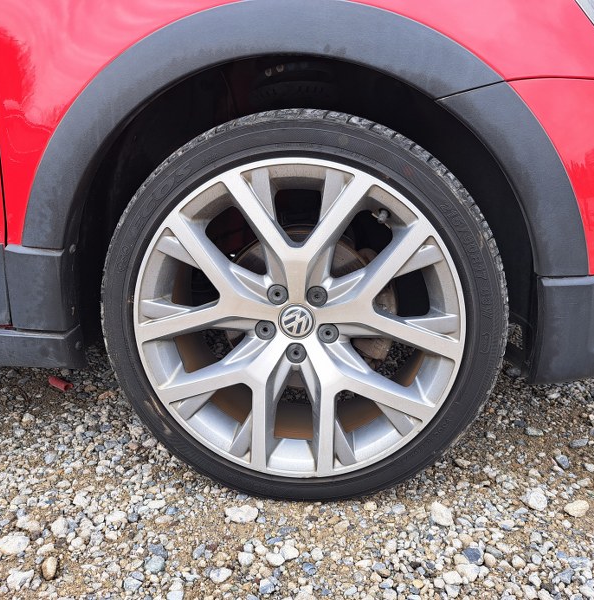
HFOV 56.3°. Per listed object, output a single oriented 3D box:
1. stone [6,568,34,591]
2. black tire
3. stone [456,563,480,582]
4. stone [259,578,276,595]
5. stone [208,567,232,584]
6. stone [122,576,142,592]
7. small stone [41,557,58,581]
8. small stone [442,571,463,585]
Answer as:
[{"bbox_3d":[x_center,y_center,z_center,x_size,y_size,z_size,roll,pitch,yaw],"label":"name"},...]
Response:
[{"bbox_3d":[-0.349,0.354,0.701,0.032,0.021,0.029,-6,16,-19],"label":"stone"},{"bbox_3d":[0.010,0.014,0.886,0.600,0.600,0.215,2,14,7],"label":"black tire"},{"bbox_3d":[0.222,0.352,0.718,0.027,0.018,0.028,9,17,31],"label":"stone"},{"bbox_3d":[-0.037,0.359,0.695,0.020,0.014,0.022,-4,15,-16],"label":"stone"},{"bbox_3d":[-0.097,0.352,0.707,0.029,0.017,0.022,-6,16,-21],"label":"stone"},{"bbox_3d":[-0.206,0.358,0.699,0.022,0.013,0.017,6,15,23],"label":"stone"},{"bbox_3d":[-0.320,0.348,0.719,0.019,0.017,0.033,-8,17,-27],"label":"small stone"},{"bbox_3d":[0.198,0.353,0.705,0.026,0.015,0.019,10,18,32],"label":"small stone"}]

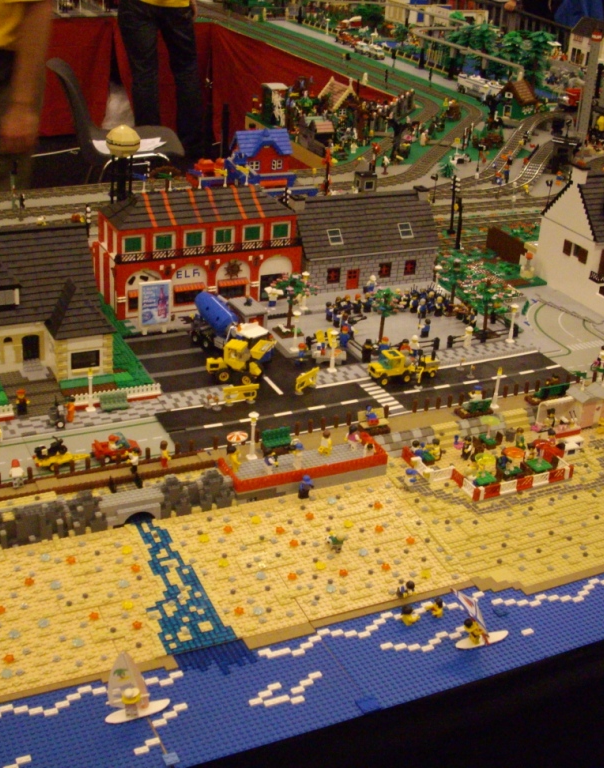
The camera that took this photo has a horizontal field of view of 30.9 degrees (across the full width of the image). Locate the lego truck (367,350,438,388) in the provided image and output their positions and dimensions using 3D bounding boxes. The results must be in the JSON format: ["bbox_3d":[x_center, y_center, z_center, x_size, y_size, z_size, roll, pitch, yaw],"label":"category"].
[{"bbox_3d":[0.182,-0.033,1.988,0.147,0.056,0.036,-9,29,-25],"label":"lego truck"}]

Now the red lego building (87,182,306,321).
[{"bbox_3d":[-0.213,-0.292,2.259,0.407,0.233,0.174,-9,29,-25],"label":"red lego building"}]

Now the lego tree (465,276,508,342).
[{"bbox_3d":[0.377,-0.158,2.198,0.090,0.117,0.088,3,26,-1],"label":"lego tree"}]

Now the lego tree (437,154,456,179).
[{"bbox_3d":[0.440,-0.653,3.309,0.052,0.047,0.050,-9,29,-24],"label":"lego tree"}]

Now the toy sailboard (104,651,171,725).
[{"bbox_3d":[-0.189,0.340,1.253,0.082,0.102,0.028,-9,29,-25],"label":"toy sailboard"}]

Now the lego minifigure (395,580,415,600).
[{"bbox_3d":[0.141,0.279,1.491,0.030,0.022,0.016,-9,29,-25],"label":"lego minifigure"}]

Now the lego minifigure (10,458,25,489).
[{"bbox_3d":[-0.416,0.131,1.598,0.024,0.042,0.015,-9,29,-24],"label":"lego minifigure"}]

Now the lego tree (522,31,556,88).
[{"bbox_3d":[1.004,-1.373,4.665,0.148,0.269,0.148,-9,29,-25],"label":"lego tree"}]

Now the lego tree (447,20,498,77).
[{"bbox_3d":[0.778,-1.488,4.881,0.225,0.230,0.200,-9,29,-24],"label":"lego tree"}]

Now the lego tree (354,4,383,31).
[{"bbox_3d":[0.384,-2.037,6.084,0.152,0.156,0.152,-9,29,-25],"label":"lego tree"}]

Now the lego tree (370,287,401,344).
[{"bbox_3d":[0.158,-0.127,2.093,0.062,0.124,0.062,3,26,-1],"label":"lego tree"}]

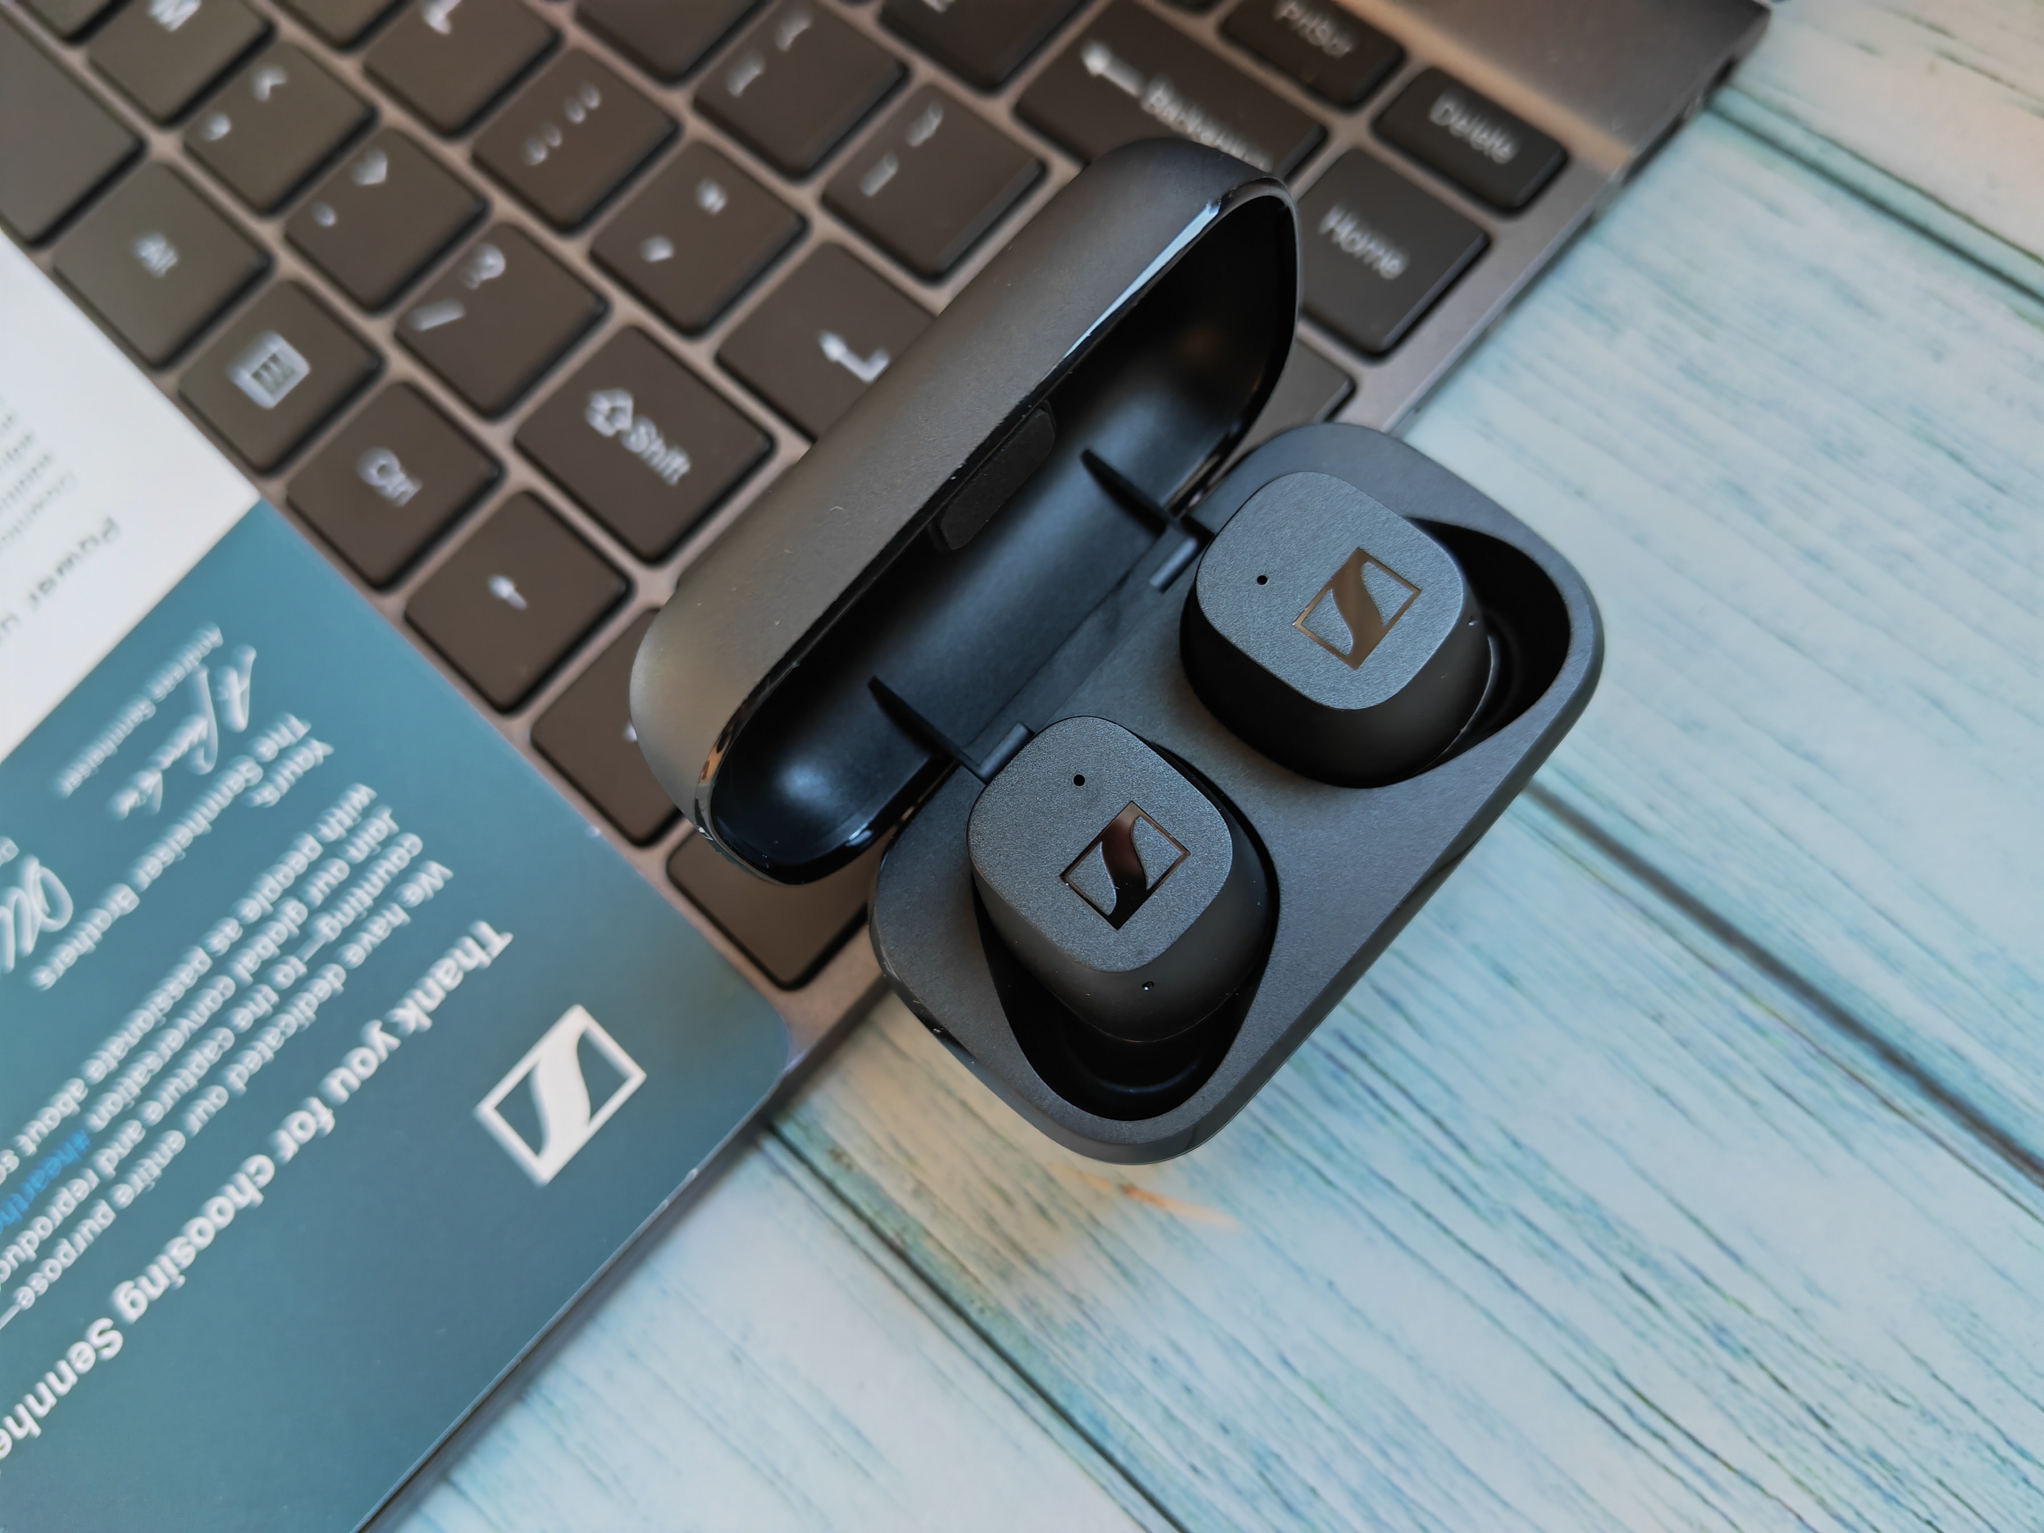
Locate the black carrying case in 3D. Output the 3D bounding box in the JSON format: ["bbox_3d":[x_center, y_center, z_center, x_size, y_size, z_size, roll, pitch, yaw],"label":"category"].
[{"bbox_3d":[0.010,-0.004,0.121,0.049,0.058,0.059,40,82,17],"label":"black carrying case"}]

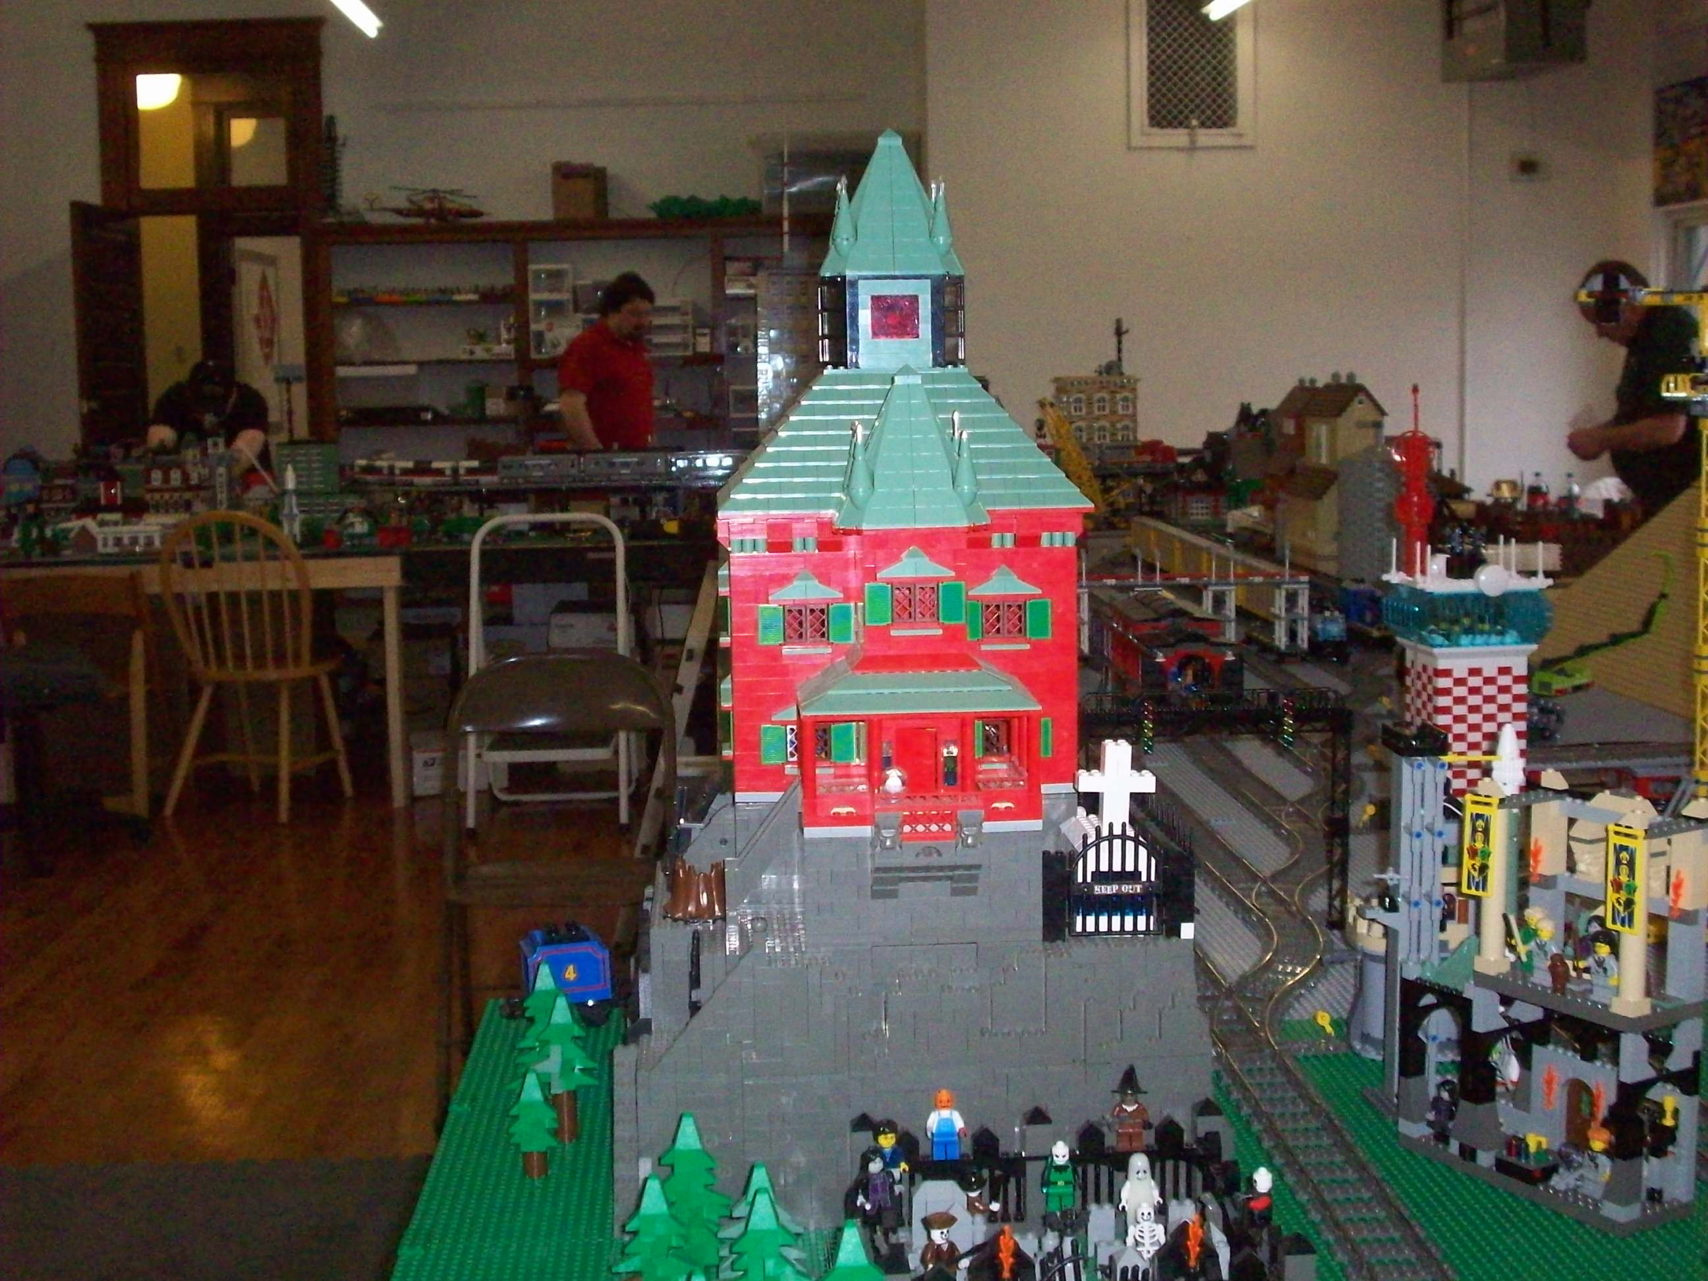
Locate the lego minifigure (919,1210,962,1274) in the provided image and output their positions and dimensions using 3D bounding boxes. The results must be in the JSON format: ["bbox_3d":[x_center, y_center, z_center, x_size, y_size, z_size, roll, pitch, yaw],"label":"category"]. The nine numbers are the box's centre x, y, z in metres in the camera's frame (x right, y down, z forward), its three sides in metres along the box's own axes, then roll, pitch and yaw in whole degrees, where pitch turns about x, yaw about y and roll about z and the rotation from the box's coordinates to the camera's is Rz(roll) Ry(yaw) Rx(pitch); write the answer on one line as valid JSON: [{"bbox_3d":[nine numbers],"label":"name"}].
[{"bbox_3d":[0.049,0.343,1.273,0.025,0.046,0.018,-4,8,-21],"label":"lego minifigure"}]

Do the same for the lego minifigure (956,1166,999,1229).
[{"bbox_3d":[0.071,0.329,1.320,0.025,0.043,0.016,-1,8,-3],"label":"lego minifigure"}]

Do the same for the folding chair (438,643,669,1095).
[{"bbox_3d":[-0.551,0.446,4.311,0.450,0.775,0.510,-1,7,-1],"label":"folding chair"}]

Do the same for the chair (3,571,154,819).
[{"bbox_3d":[-2.418,0.142,7.056,0.470,0.770,0.490,-2,8,-8],"label":"chair"}]

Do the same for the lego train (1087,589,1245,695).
[{"bbox_3d":[0.480,-0.004,3.620,0.158,0.136,0.620,-1,7,-3],"label":"lego train"}]

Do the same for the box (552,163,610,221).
[{"bbox_3d":[-1.196,-1.960,9.924,0.200,0.250,0.220,0,8,9],"label":"box"}]

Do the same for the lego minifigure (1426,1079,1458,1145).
[{"bbox_3d":[0.389,0.311,1.498,0.017,0.044,0.024,-6,9,-38],"label":"lego minifigure"}]

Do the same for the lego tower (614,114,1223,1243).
[{"bbox_3d":[0.024,-0.002,1.512,0.367,0.676,0.376,-1,7,-3],"label":"lego tower"}]

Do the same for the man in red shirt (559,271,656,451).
[{"bbox_3d":[-1.040,-0.686,9.519,0.360,1.700,0.520,6,10,42],"label":"man in red shirt"}]

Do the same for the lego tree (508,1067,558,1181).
[{"bbox_3d":[-0.207,0.311,1.466,0.032,0.072,0.032,-1,8,-3],"label":"lego tree"}]

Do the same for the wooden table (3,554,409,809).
[{"bbox_3d":[-2.267,0.101,7.194,1.700,0.760,0.850,-2,7,-9],"label":"wooden table"}]

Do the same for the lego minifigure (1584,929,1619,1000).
[{"bbox_3d":[0.446,0.194,1.353,0.017,0.041,0.025,-6,9,-31],"label":"lego minifigure"}]

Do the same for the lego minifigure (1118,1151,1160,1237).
[{"bbox_3d":[0.167,0.323,1.325,0.025,0.047,0.016,-1,8,-3],"label":"lego minifigure"}]

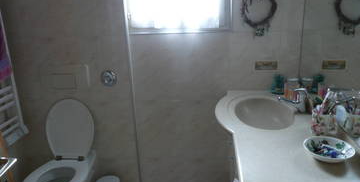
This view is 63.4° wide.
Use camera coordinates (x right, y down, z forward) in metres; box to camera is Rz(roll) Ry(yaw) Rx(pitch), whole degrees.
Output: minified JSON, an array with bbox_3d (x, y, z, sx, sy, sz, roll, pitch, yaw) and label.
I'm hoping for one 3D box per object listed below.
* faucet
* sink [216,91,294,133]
[{"bbox_3d":[0.598,0.050,1.532,0.170,0.126,0.050,-1,15,5],"label":"faucet"},{"bbox_3d":[0.405,0.173,1.632,0.410,0.160,0.660,-1,15,5],"label":"sink"}]

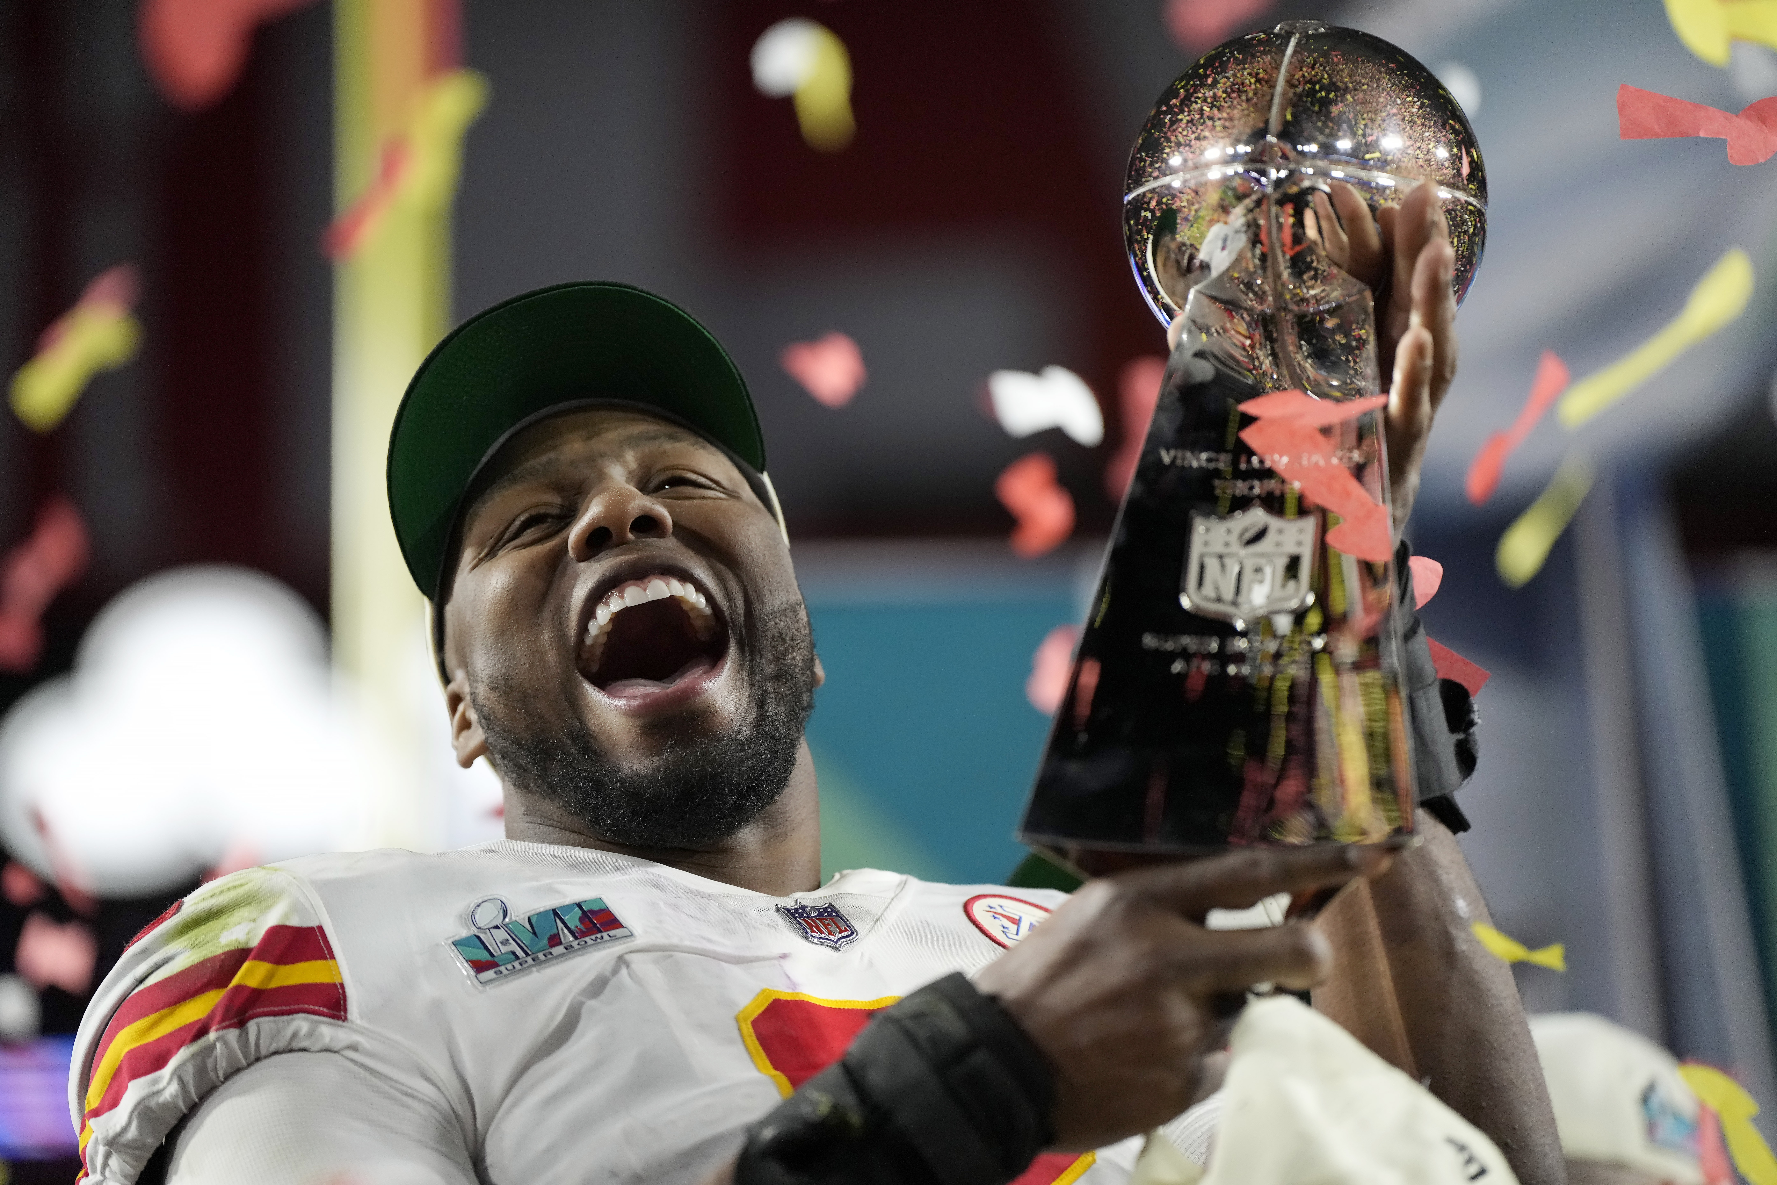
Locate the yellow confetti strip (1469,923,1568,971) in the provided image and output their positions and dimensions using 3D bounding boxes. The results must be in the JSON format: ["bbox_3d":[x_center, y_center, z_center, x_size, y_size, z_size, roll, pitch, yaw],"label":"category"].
[{"bbox_3d":[0.282,0.159,4.420,0.043,0.016,0.012,20,-6,2],"label":"yellow confetti strip"}]

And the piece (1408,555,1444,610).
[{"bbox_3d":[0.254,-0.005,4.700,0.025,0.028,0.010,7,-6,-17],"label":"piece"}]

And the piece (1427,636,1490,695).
[{"bbox_3d":[0.267,0.033,4.700,0.045,0.025,0.010,30,0,-10],"label":"piece"}]

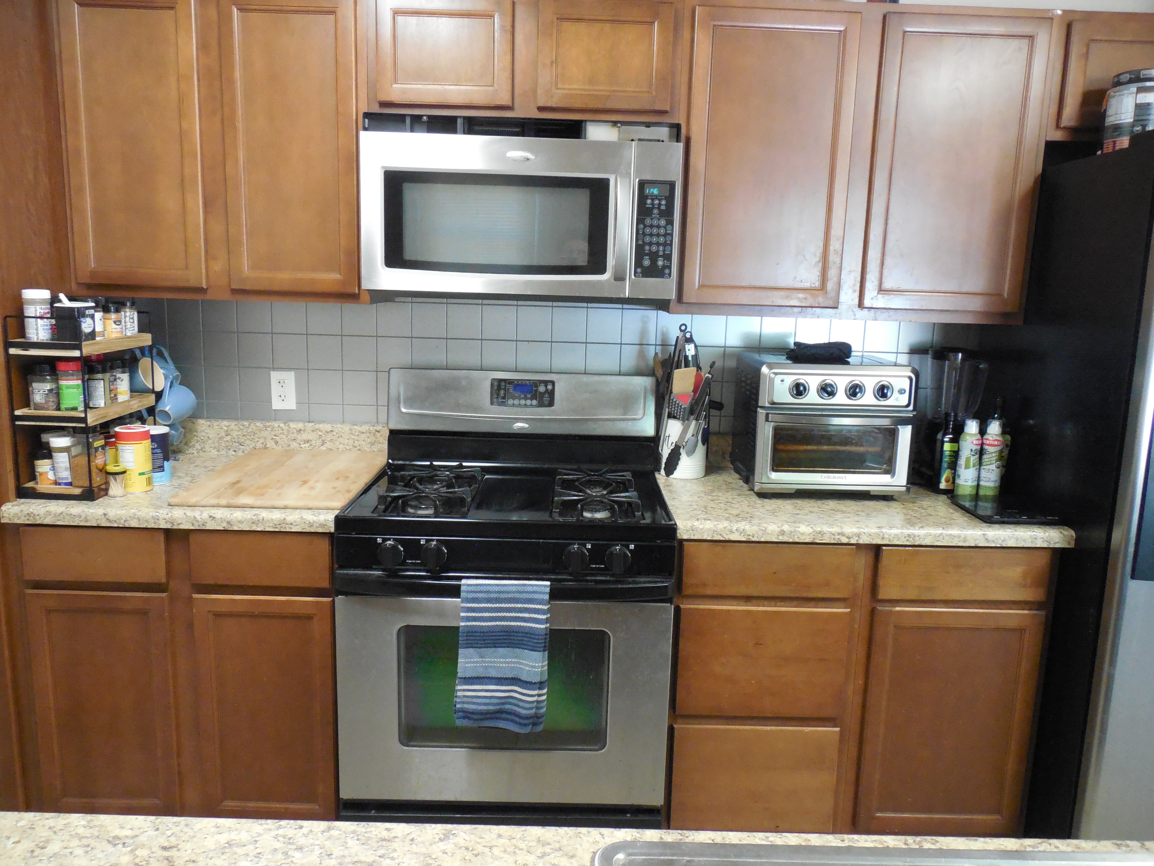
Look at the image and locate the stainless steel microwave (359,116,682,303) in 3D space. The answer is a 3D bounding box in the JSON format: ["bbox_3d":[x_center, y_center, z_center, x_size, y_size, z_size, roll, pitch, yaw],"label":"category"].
[{"bbox_3d":[-0.137,-0.561,2.171,0.757,0.435,0.396,2,10,-1],"label":"stainless steel microwave"}]

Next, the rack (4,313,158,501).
[{"bbox_3d":[-1.197,-0.079,2.039,0.181,0.420,0.309,2,10,-1],"label":"rack"}]

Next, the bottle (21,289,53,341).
[{"bbox_3d":[-1.215,-0.265,1.875,0.053,0.114,0.053,-2,11,-21],"label":"bottle"}]

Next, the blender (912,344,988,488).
[{"bbox_3d":[1.062,-0.051,2.388,0.198,0.382,0.170,2,10,-1],"label":"blender"}]

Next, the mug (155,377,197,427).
[{"bbox_3d":[-1.126,-0.083,2.331,0.090,0.122,0.100,-23,21,17],"label":"mug"}]

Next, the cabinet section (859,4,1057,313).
[{"bbox_3d":[0.941,-0.688,2.234,0.409,0.716,0.320,2,10,-1],"label":"cabinet section"}]

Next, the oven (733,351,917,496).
[{"bbox_3d":[0.652,-0.024,2.259,0.396,0.345,0.350,2,10,-1],"label":"oven"}]

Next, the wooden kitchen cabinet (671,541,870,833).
[{"bbox_3d":[0.435,0.626,2.305,0.457,0.876,0.620,2,10,-1],"label":"wooden kitchen cabinet"}]

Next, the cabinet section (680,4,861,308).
[{"bbox_3d":[0.477,-0.701,2.228,0.409,0.716,0.320,2,10,-1],"label":"cabinet section"}]

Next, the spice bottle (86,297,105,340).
[{"bbox_3d":[-1.135,-0.270,1.966,0.038,0.098,0.038,-2,11,-21],"label":"spice bottle"}]

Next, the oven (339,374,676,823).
[{"bbox_3d":[-0.167,0.463,2.187,0.757,1.184,0.690,2,10,-1],"label":"oven"}]

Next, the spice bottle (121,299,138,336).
[{"bbox_3d":[-1.131,-0.291,2.108,0.035,0.089,0.035,-2,11,-21],"label":"spice bottle"}]

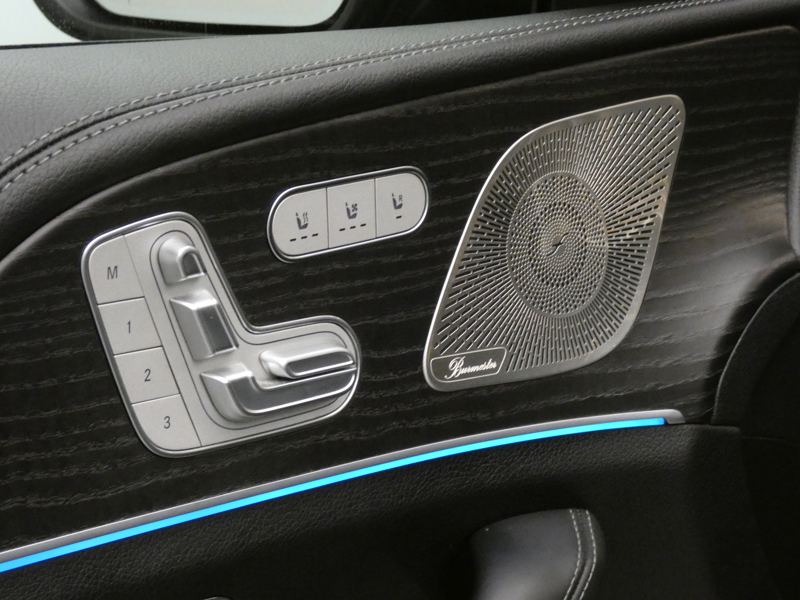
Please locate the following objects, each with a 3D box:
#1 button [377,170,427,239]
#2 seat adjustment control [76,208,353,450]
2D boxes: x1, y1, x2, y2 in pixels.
[{"bbox_3d":[-0.001,-0.036,0.686,0.025,0.022,0.005,-14,19,-41],"label":"button"},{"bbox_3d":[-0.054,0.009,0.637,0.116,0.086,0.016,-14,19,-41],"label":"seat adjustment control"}]

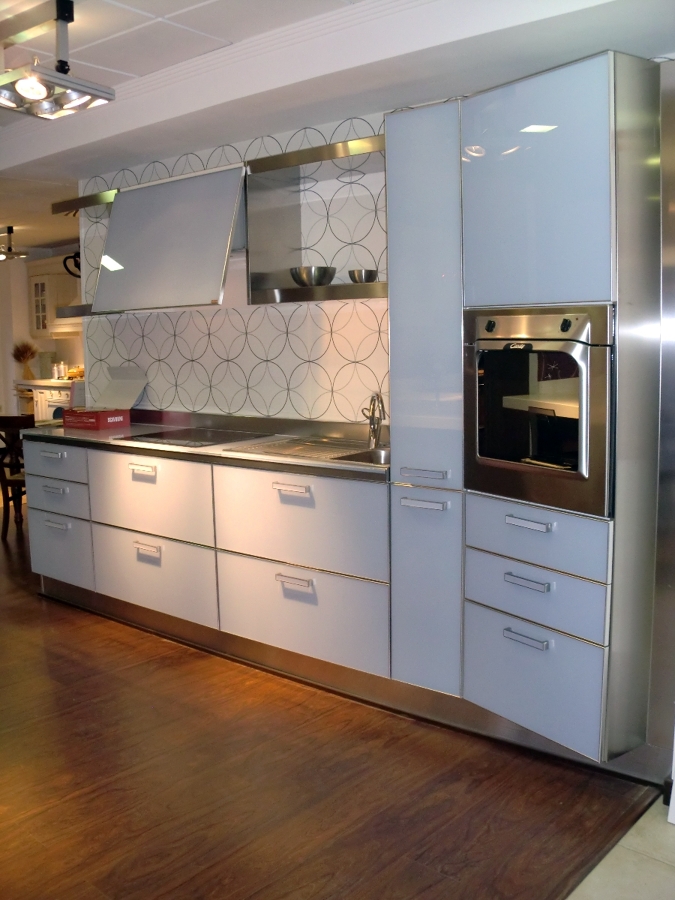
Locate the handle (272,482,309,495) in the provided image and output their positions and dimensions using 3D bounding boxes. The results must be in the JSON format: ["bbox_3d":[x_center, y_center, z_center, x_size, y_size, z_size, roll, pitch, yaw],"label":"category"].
[{"bbox_3d":[-0.171,0.142,3.396,0.171,0.026,0.031,5,9,40],"label":"handle"}]

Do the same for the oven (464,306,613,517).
[{"bbox_3d":[0.777,-0.145,2.784,0.571,0.586,0.601,-6,8,-32],"label":"oven"}]

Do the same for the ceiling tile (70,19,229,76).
[{"bbox_3d":[-0.721,-1.526,3.452,0.601,0.020,0.399,5,9,40],"label":"ceiling tile"}]

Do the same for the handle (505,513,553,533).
[{"bbox_3d":[0.559,0.216,2.655,0.031,0.026,0.171,-6,8,-32],"label":"handle"}]

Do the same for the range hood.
[{"bbox_3d":[-0.652,-0.939,4.153,0.908,0.606,0.527,5,9,40],"label":"range hood"}]

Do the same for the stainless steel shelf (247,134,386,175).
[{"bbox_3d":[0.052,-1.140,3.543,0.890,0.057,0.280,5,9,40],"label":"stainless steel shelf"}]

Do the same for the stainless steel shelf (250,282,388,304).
[{"bbox_3d":[0.094,-0.630,3.663,0.908,0.059,0.364,5,9,40],"label":"stainless steel shelf"}]

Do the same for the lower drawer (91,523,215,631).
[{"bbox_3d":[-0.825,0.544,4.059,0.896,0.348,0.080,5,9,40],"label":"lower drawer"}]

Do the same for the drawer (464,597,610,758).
[{"bbox_3d":[0.767,0.663,2.877,0.522,0.350,0.601,-6,8,-32],"label":"drawer"}]

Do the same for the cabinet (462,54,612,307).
[{"bbox_3d":[0.779,-0.750,2.726,0.561,0.663,0.614,-6,8,-32],"label":"cabinet"}]

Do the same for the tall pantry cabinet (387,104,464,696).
[{"bbox_3d":[0.472,-0.171,3.216,0.308,1.959,0.601,5,9,40],"label":"tall pantry cabinet"}]

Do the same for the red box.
[{"bbox_3d":[-1.261,-0.166,4.763,0.296,0.100,0.236,3,8,32],"label":"red box"}]

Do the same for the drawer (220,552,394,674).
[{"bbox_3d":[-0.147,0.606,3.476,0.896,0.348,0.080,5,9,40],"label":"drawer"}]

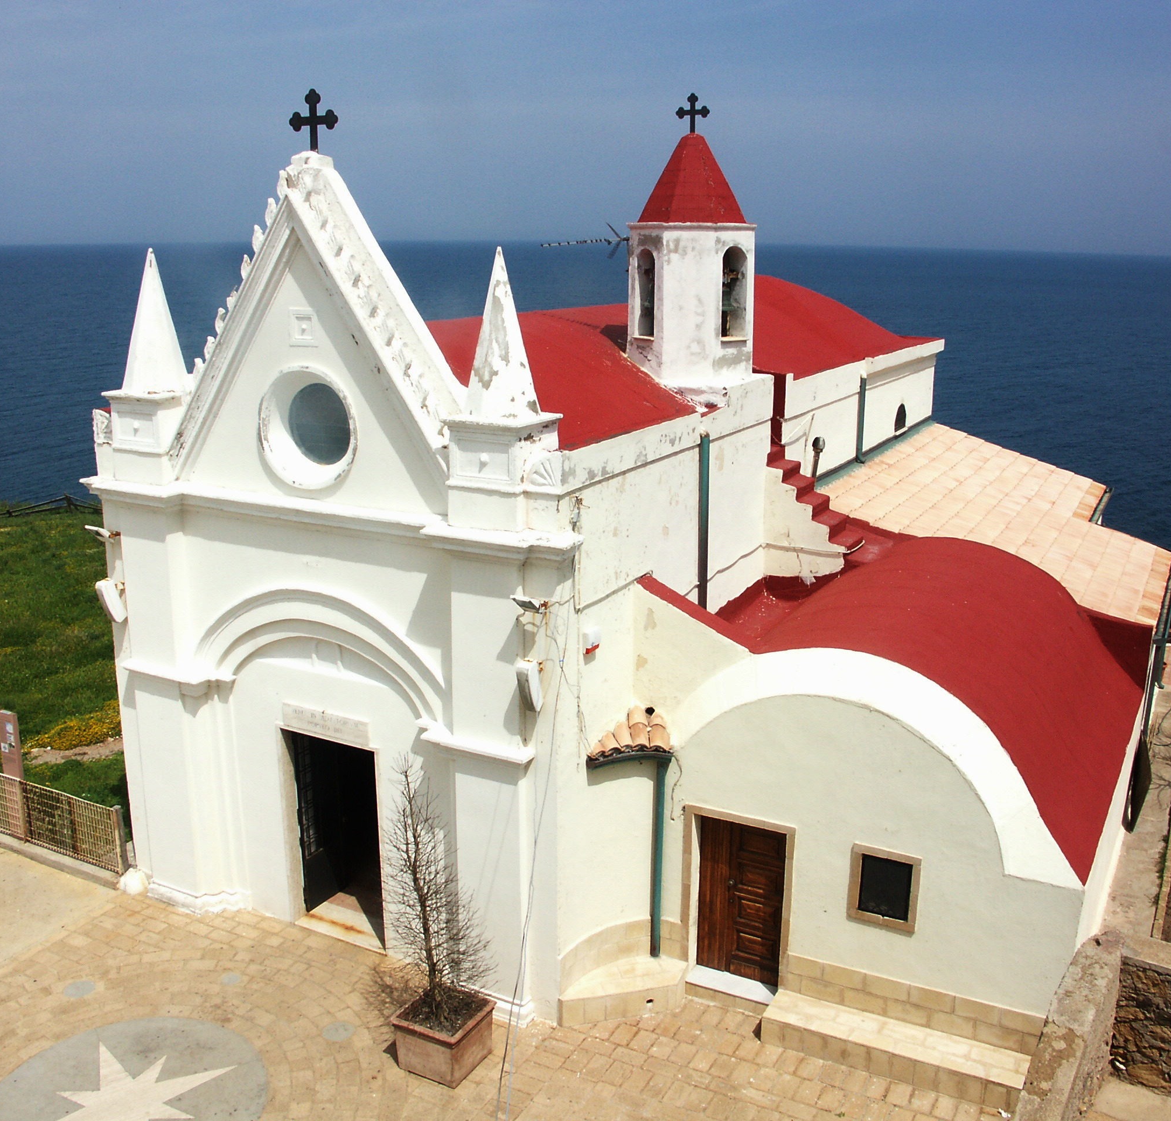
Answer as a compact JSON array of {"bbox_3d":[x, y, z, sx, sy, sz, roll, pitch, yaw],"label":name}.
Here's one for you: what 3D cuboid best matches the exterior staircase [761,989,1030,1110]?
[{"bbox_3d":[3.401,5.440,13.440,2.808,0.334,0.626,8,16,24],"label":"exterior staircase"}]

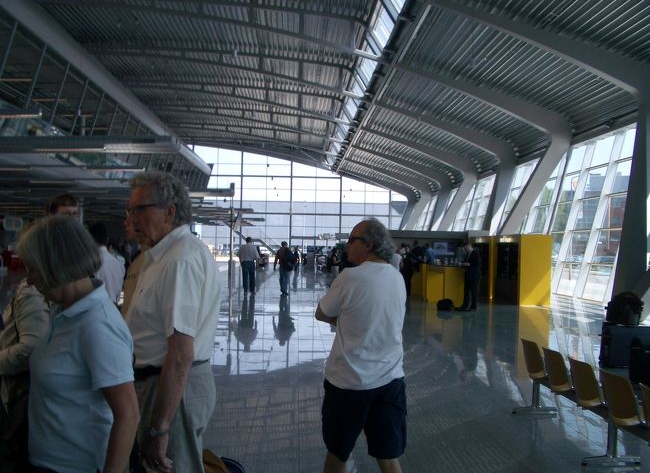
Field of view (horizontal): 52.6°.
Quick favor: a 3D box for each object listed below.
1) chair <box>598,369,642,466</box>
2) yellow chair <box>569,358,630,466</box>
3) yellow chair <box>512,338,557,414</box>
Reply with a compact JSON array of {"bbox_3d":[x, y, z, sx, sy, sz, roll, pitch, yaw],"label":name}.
[{"bbox_3d":[2.182,1.335,4.734,0.540,0.700,0.500,1,-1,-3],"label":"chair"},{"bbox_3d":[2.151,1.344,5.281,0.540,0.700,0.500,1,-1,-3],"label":"yellow chair"},{"bbox_3d":[2.090,1.361,6.375,0.540,0.700,0.500,1,-1,-3],"label":"yellow chair"}]

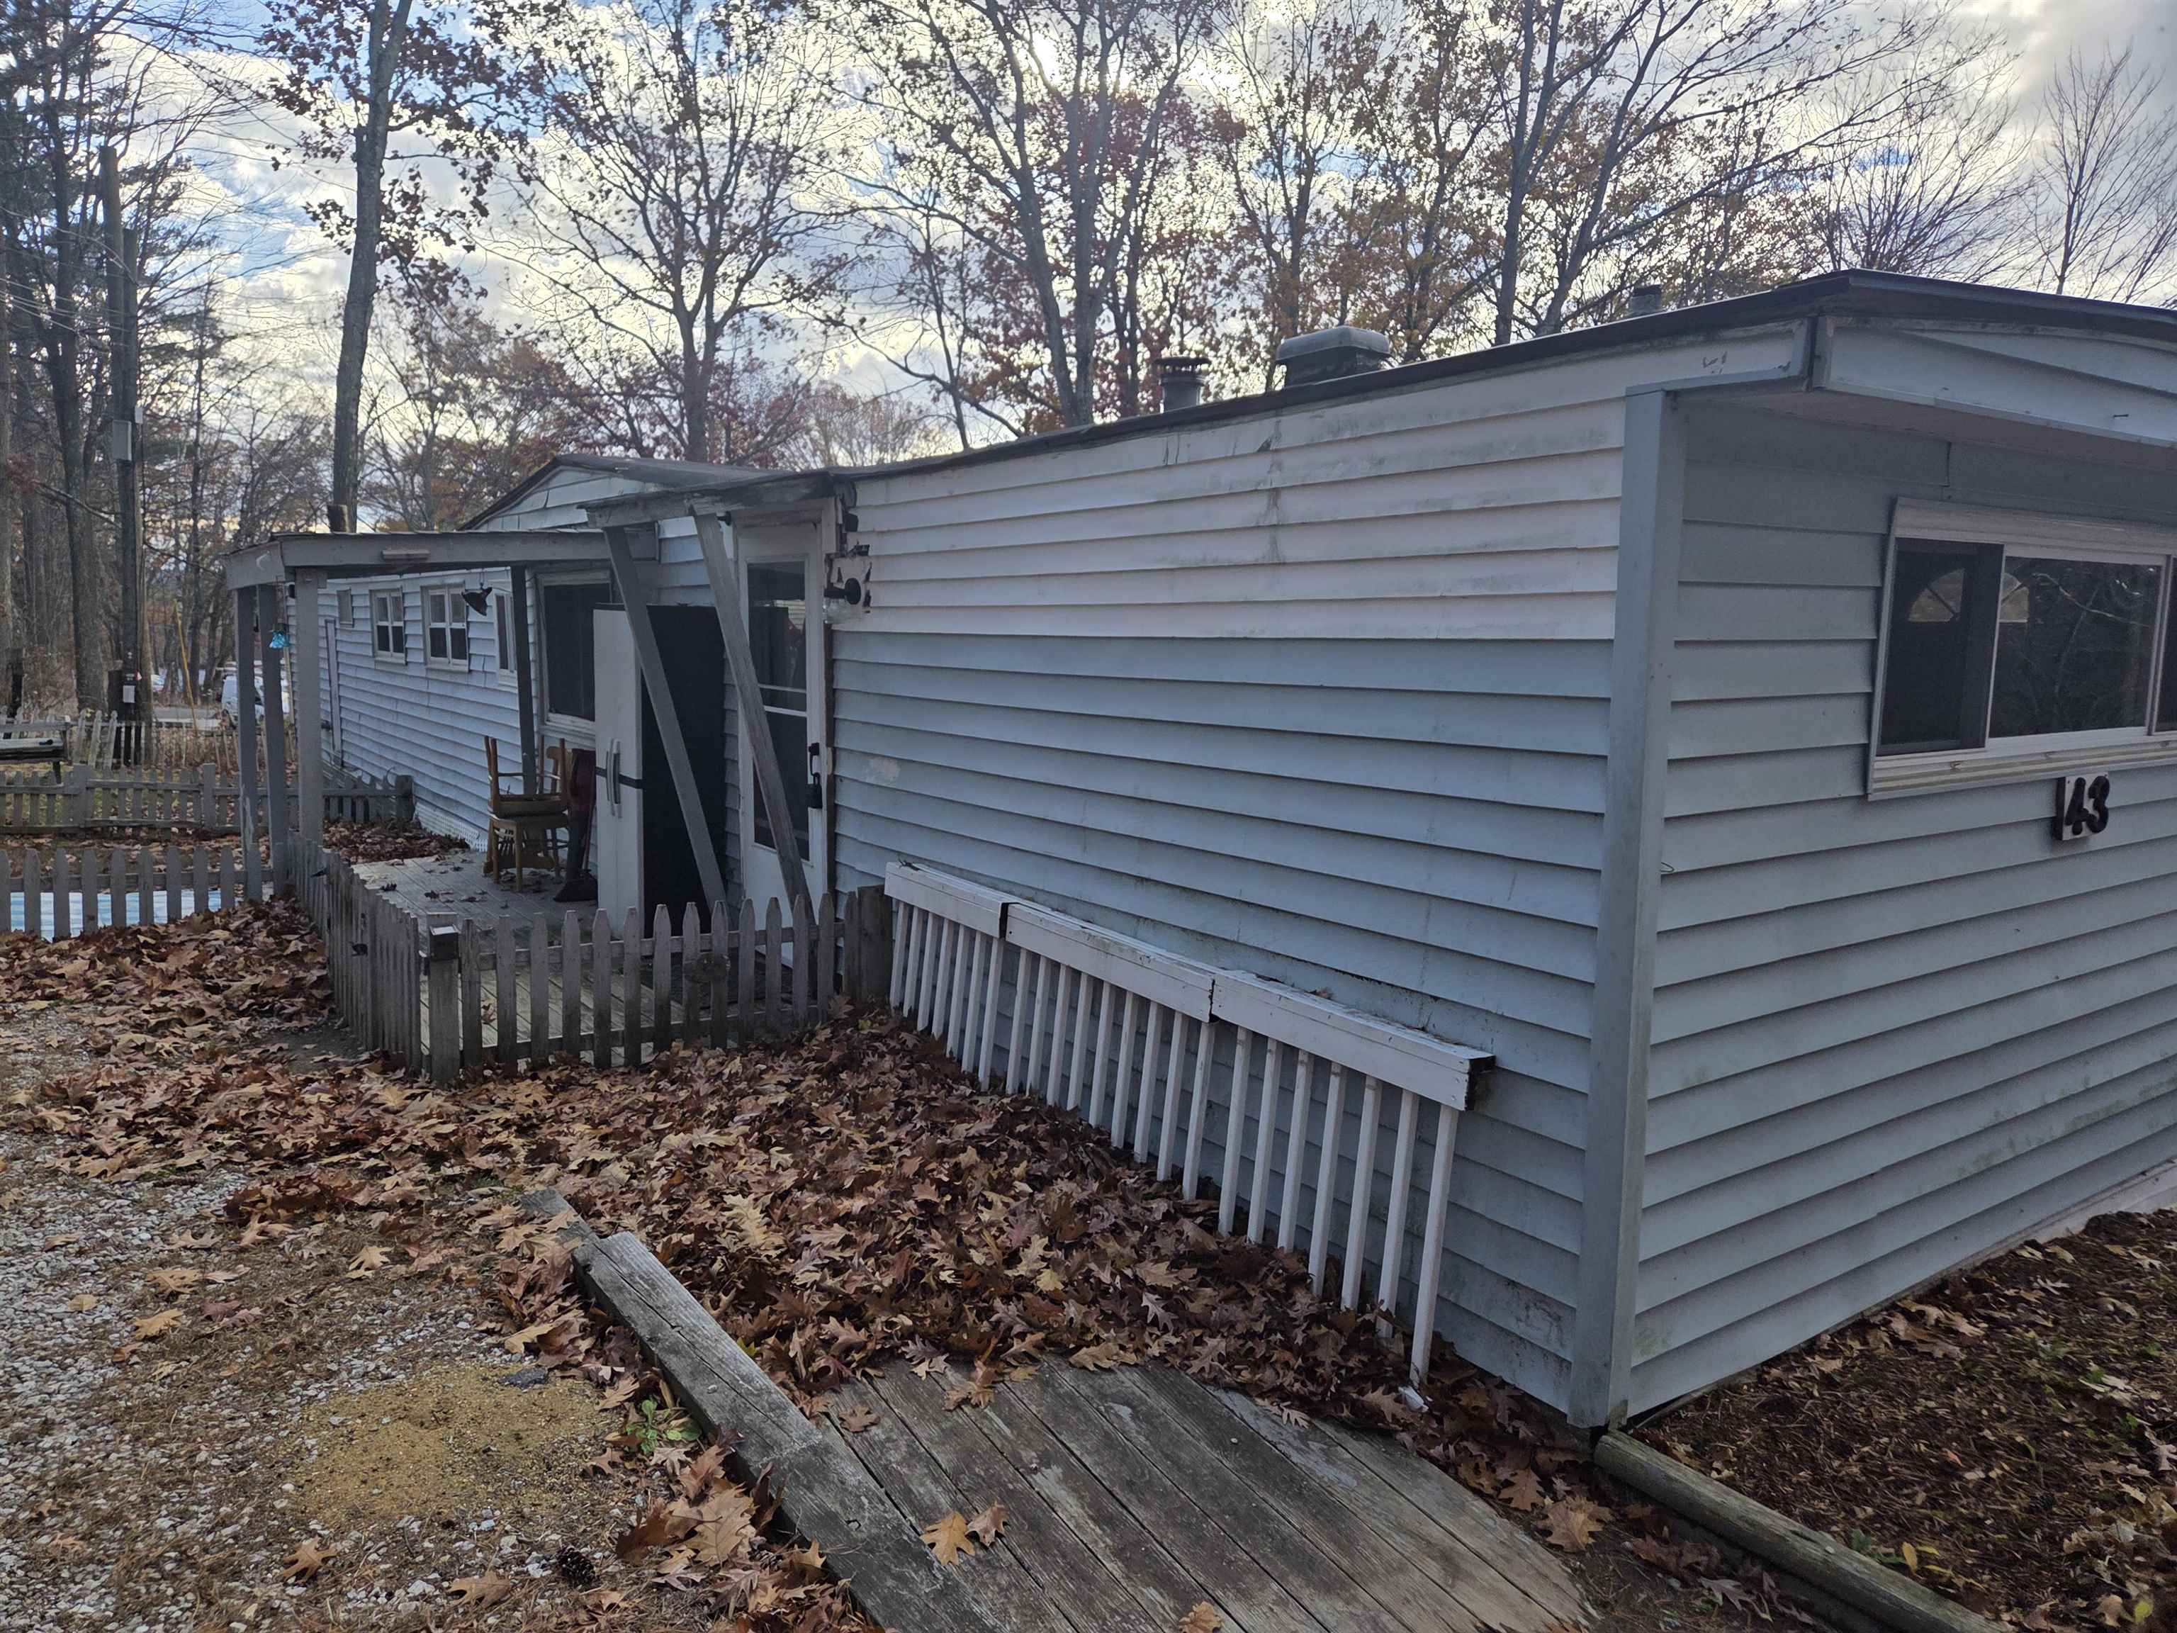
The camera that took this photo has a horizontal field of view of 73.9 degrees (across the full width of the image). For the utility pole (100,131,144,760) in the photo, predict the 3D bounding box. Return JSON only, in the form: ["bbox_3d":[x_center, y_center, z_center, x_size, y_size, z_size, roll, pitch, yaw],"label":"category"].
[{"bbox_3d":[-14.019,-5.177,21.024,0.270,8.720,0.270,-2,8,-34],"label":"utility pole"}]

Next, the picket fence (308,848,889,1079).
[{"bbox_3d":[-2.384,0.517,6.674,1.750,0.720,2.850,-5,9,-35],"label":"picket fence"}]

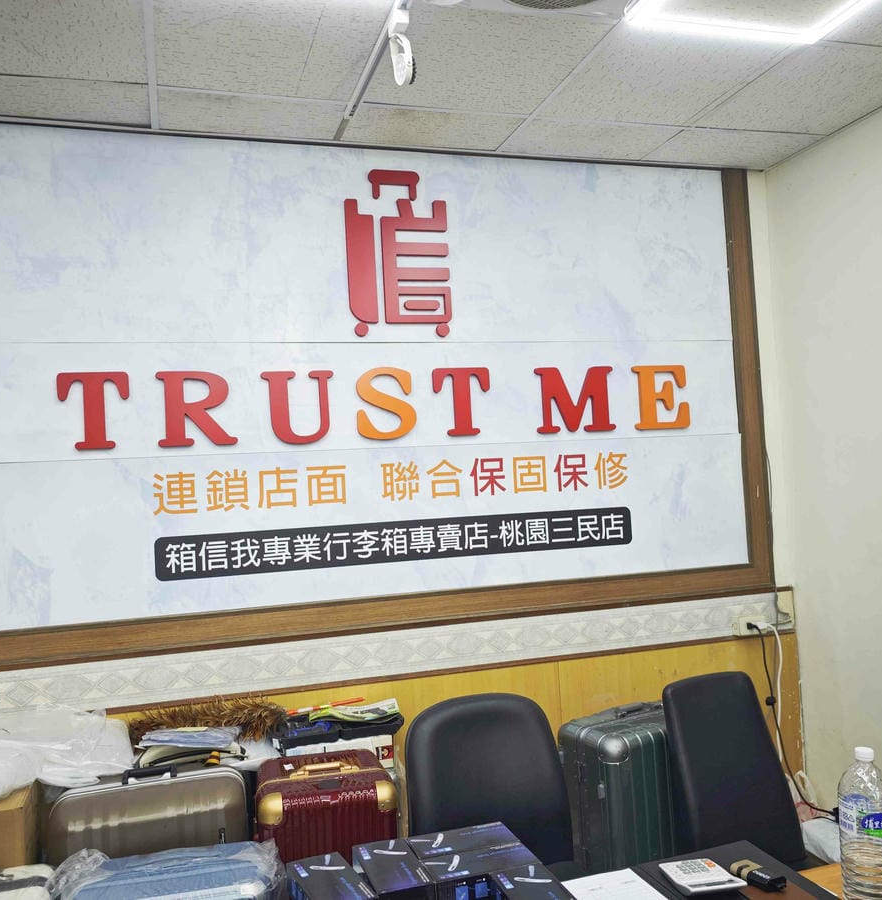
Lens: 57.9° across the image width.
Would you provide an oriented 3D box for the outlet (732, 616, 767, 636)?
[{"bbox_3d":[1.226,0.697,3.154,0.122,0.073,0.045,-2,-2,-16],"label":"outlet"}]

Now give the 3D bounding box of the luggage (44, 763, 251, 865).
[{"bbox_3d":[-0.745,1.245,2.107,0.490,0.770,0.280,-2,-2,-16],"label":"luggage"}]

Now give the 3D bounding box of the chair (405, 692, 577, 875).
[{"bbox_3d":[0.158,1.125,1.965,0.560,0.910,0.640,-3,-2,-8],"label":"chair"}]

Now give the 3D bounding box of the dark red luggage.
[{"bbox_3d":[-0.328,1.297,2.410,0.425,0.645,0.265,-3,-2,-8],"label":"dark red luggage"}]

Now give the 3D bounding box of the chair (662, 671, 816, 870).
[{"bbox_3d":[0.870,1.076,1.884,0.560,0.930,0.640,-2,-2,-34],"label":"chair"}]

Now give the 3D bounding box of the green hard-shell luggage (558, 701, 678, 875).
[{"bbox_3d":[0.641,1.183,2.364,0.525,0.770,0.255,-2,-2,-33],"label":"green hard-shell luggage"}]

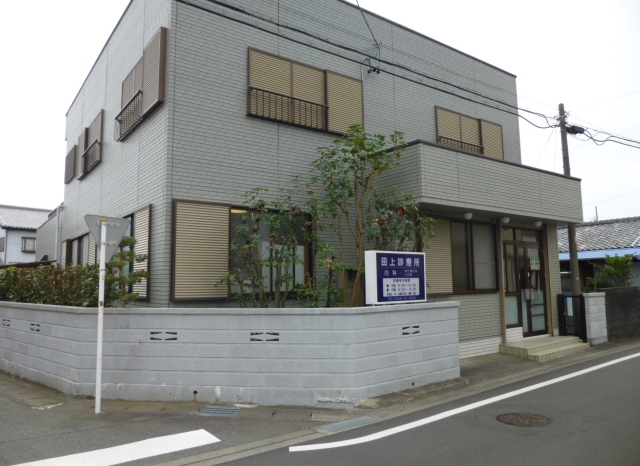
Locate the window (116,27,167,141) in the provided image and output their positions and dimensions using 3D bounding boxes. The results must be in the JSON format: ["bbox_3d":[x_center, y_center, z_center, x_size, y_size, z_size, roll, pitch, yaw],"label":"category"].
[{"bbox_3d":[-3.114,-2.423,7.879,0.207,1.133,2.344,3,-6,-36],"label":"window"}]

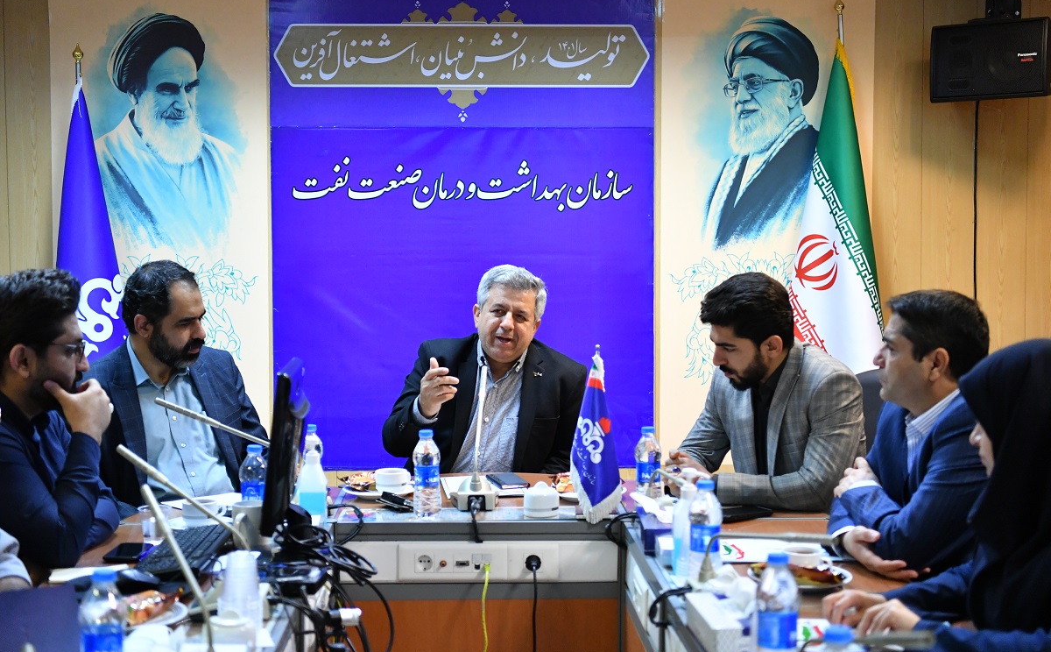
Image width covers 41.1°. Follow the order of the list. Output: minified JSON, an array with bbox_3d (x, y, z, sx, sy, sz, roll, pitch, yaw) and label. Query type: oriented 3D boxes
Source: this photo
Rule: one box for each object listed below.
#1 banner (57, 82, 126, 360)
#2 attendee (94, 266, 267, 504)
[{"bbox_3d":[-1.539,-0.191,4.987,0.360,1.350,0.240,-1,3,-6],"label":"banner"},{"bbox_3d":[-0.833,0.473,3.568,0.540,1.280,0.720,-2,4,-29],"label":"attendee"}]

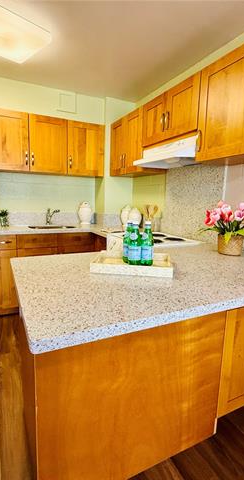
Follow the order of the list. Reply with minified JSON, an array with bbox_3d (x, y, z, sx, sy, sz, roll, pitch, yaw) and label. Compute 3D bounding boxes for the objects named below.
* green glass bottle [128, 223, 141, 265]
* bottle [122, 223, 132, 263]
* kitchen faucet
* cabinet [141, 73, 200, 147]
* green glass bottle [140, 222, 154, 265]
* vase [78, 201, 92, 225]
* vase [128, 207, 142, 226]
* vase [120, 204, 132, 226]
[{"bbox_3d":[0.074,0.017,1.344,0.065,0.232,0.065,2,9,3],"label":"green glass bottle"},{"bbox_3d":[0.043,0.008,1.397,0.065,0.232,0.065,2,9,2],"label":"bottle"},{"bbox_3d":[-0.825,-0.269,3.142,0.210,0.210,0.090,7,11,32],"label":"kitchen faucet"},{"bbox_3d":[0.512,-1.014,2.185,0.324,0.396,0.749,-3,10,-26],"label":"cabinet"},{"bbox_3d":[0.138,0.019,1.342,0.065,0.232,0.065,2,9,6],"label":"green glass bottle"},{"bbox_3d":[-0.471,-0.343,3.348,0.185,0.310,0.185,-3,10,-26],"label":"vase"},{"bbox_3d":[0.155,-0.244,2.982,0.155,0.240,0.155,-3,10,-26],"label":"vase"},{"bbox_3d":[0.064,-0.263,3.000,0.150,0.250,0.150,-3,10,-26],"label":"vase"}]

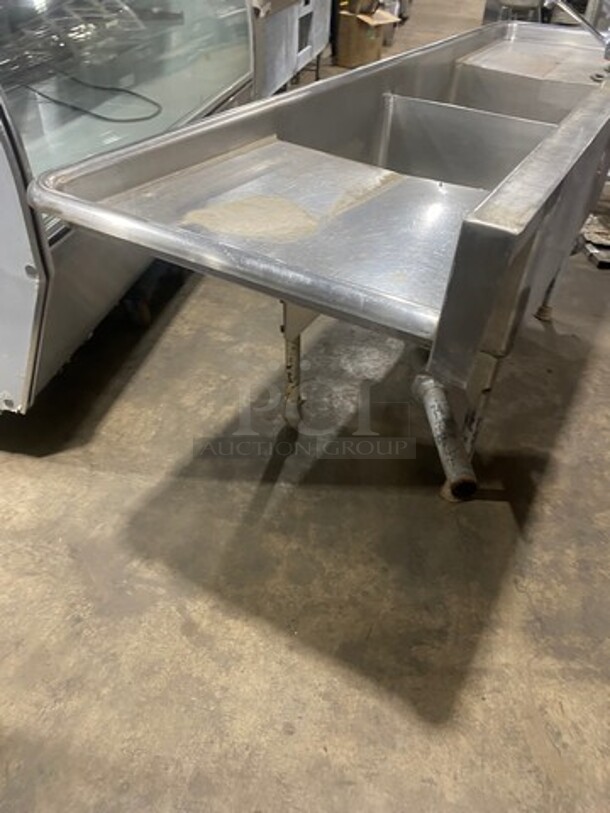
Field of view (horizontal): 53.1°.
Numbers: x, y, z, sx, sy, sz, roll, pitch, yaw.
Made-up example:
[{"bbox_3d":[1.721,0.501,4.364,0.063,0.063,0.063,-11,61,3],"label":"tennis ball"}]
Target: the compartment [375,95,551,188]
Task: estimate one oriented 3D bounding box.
[{"bbox_3d":[0.324,-0.502,1.510,0.594,0.361,0.558,23,43,21],"label":"compartment"}]

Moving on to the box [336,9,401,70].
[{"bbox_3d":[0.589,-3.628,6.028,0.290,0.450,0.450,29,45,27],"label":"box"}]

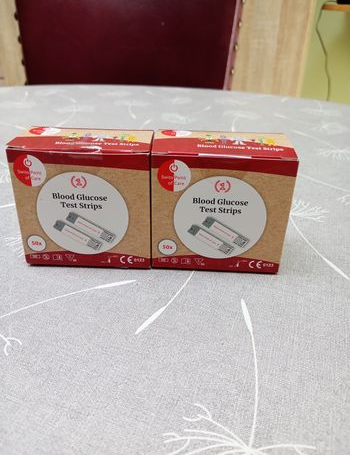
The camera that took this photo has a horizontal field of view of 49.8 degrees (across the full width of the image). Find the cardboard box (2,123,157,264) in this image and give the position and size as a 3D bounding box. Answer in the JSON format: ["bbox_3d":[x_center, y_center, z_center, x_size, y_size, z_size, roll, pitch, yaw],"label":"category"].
[{"bbox_3d":[-0.046,-0.017,0.208,0.068,0.066,0.038,2,31,-1],"label":"cardboard box"}]

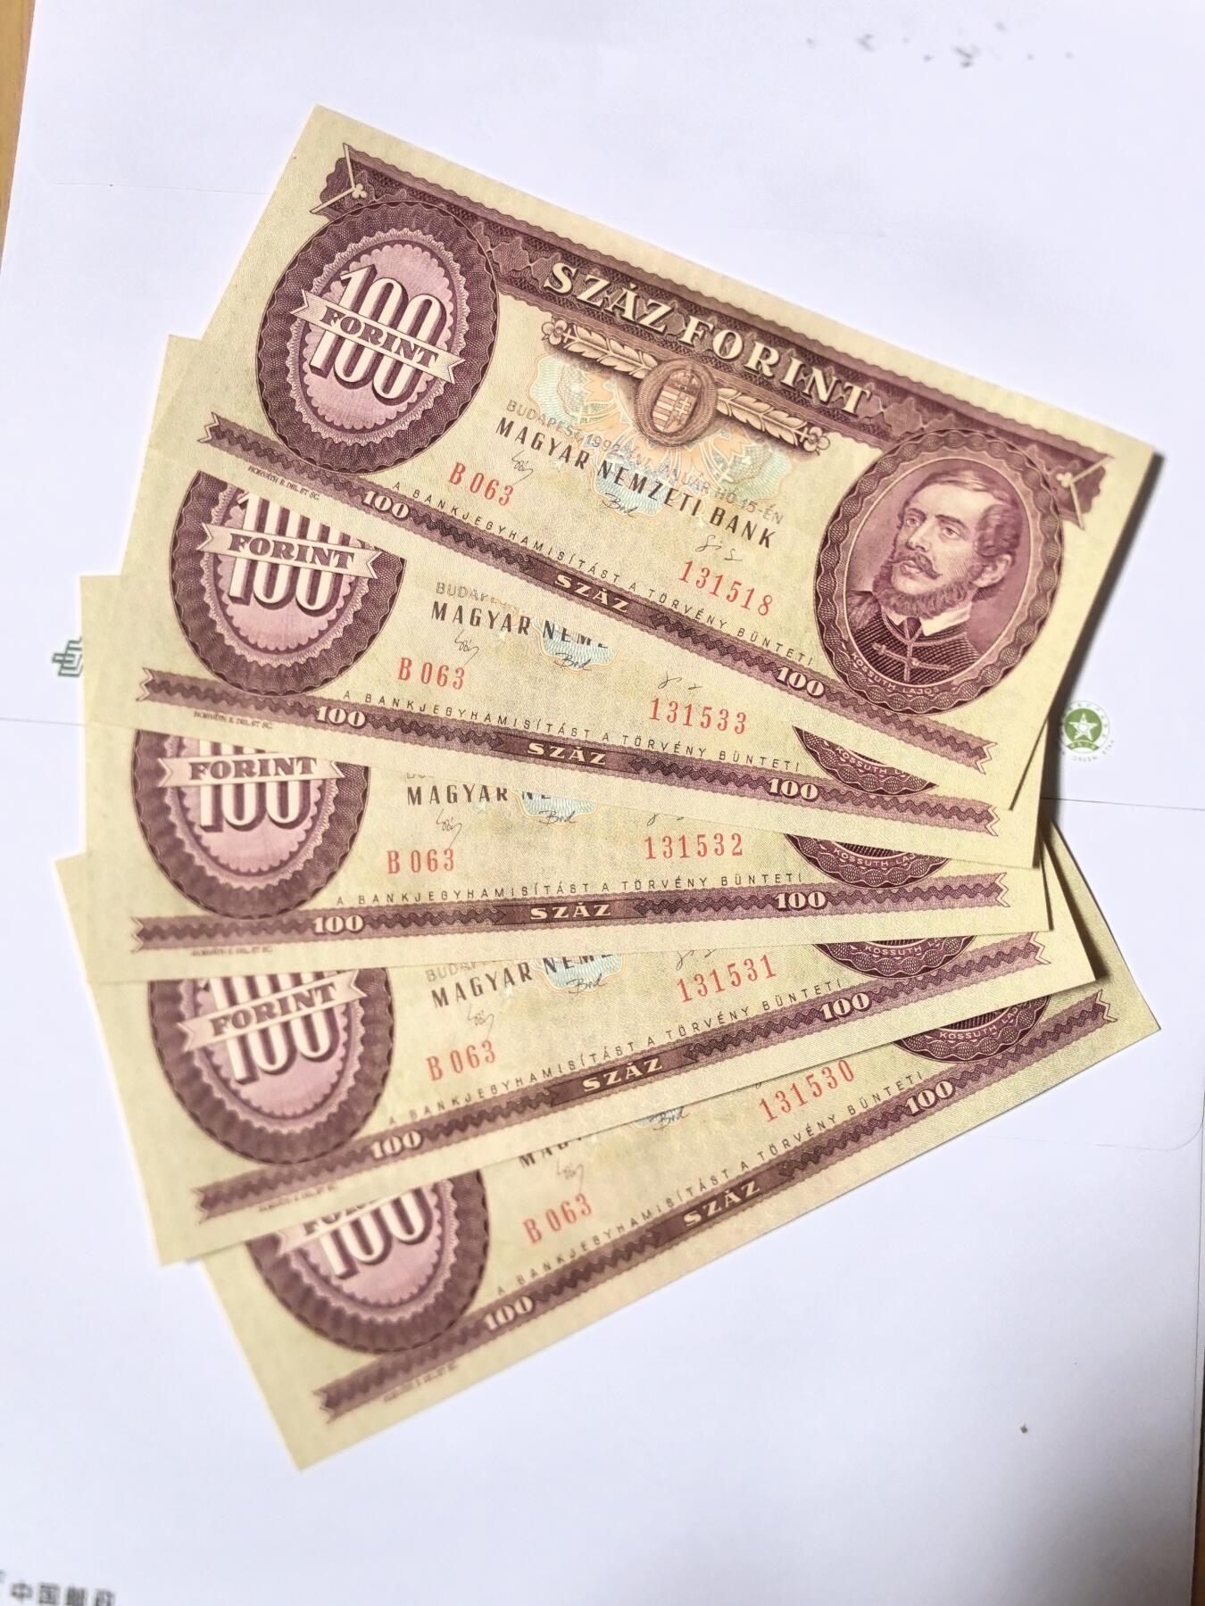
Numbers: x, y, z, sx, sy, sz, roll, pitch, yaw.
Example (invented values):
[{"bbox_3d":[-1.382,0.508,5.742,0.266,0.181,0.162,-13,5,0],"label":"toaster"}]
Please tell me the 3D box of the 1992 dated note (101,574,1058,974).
[{"bbox_3d":[-0.008,-0.009,0.230,0.174,0.001,0.075,-3,85,-1],"label":"1992 dated note"}]

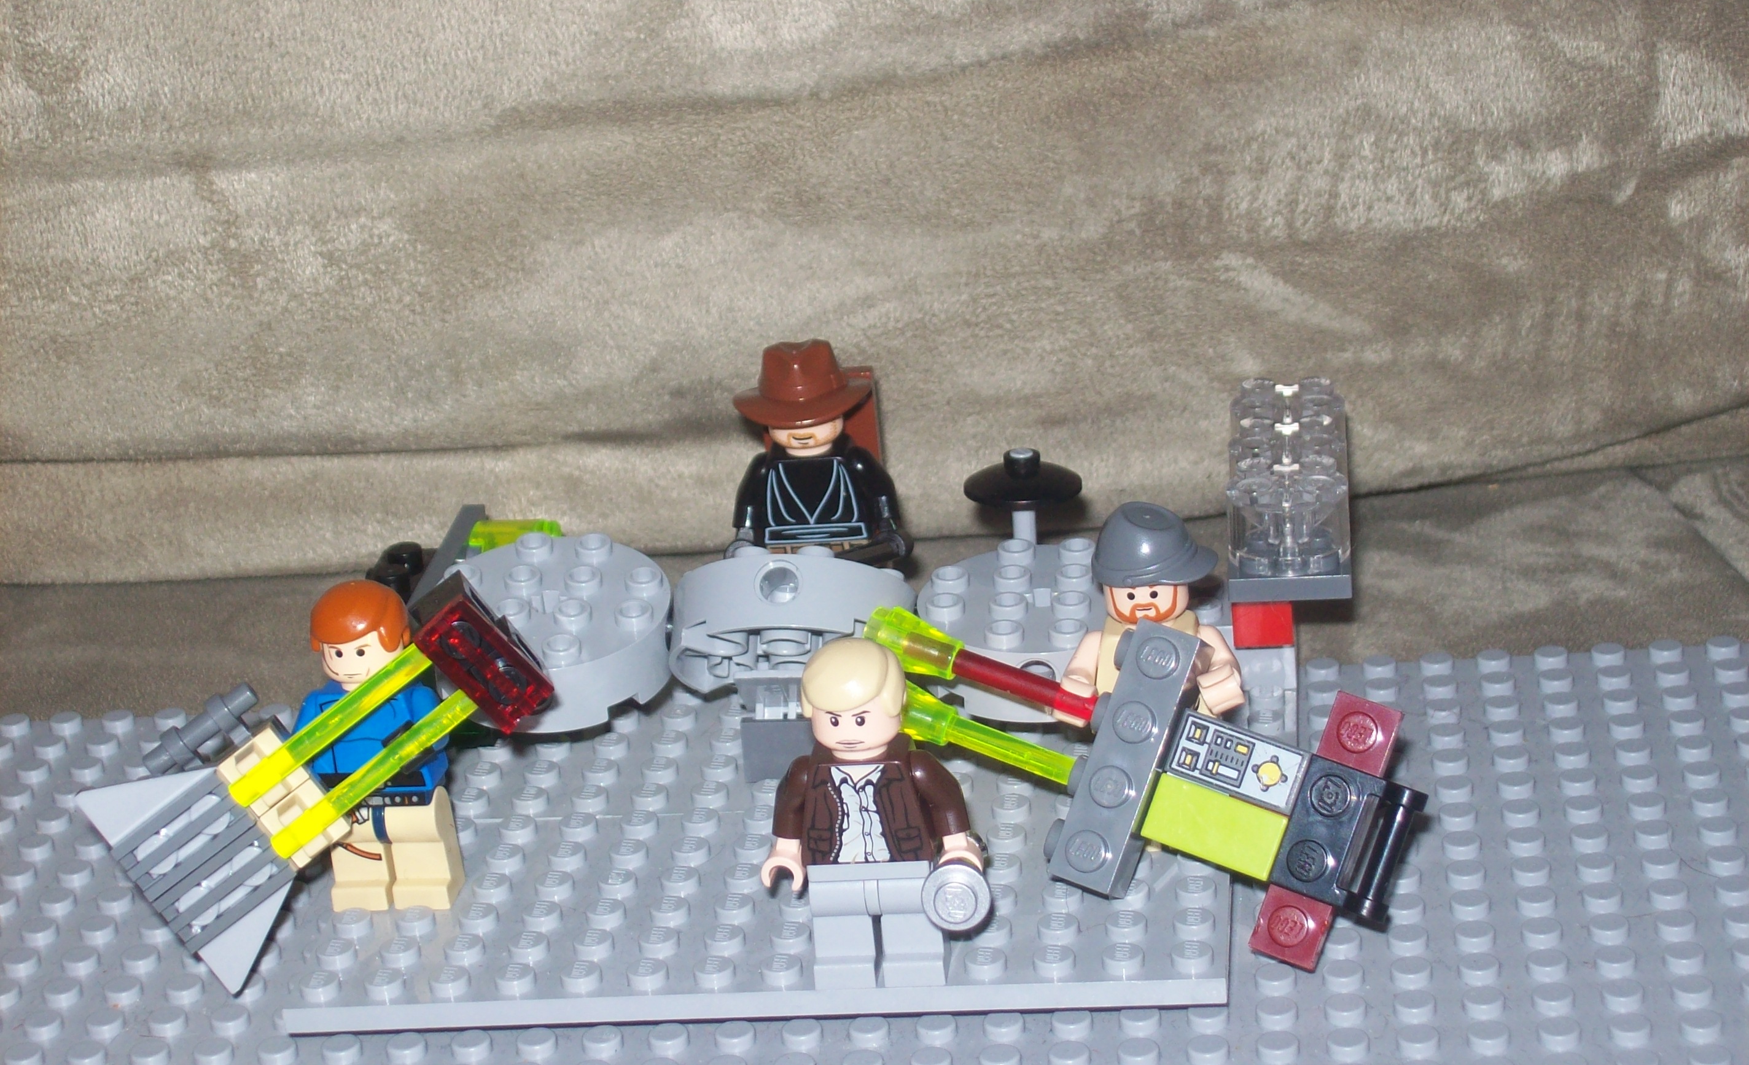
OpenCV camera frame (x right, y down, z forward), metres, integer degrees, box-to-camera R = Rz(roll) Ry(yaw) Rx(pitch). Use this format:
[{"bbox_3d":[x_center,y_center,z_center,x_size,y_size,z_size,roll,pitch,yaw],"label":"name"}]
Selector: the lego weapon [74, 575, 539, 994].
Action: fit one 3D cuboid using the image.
[{"bbox_3d":[-0.066,0.028,0.430,0.055,0.032,0.013,-37,14,0],"label":"lego weapon"}]

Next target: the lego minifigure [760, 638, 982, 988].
[{"bbox_3d":[-0.001,0.033,0.405,0.025,0.042,0.016,-3,22,8],"label":"lego minifigure"}]

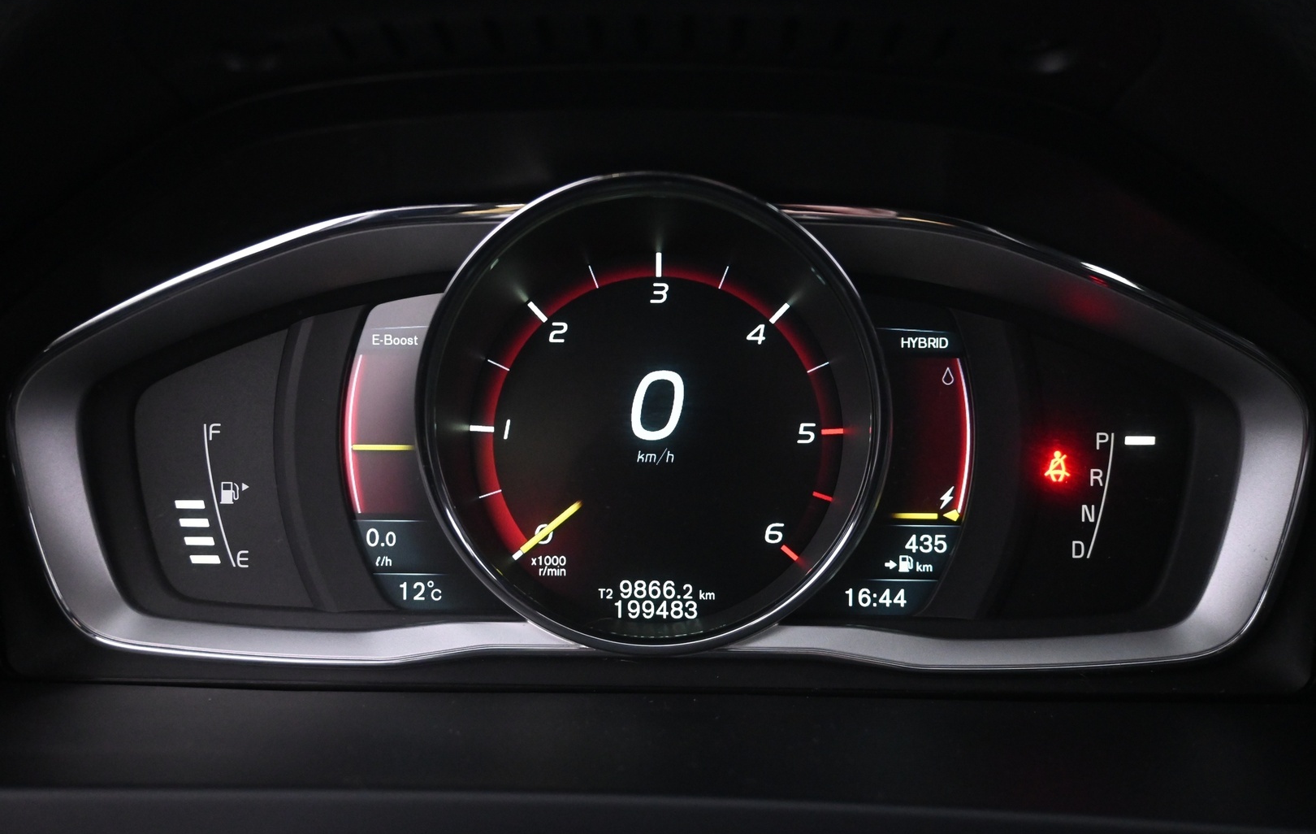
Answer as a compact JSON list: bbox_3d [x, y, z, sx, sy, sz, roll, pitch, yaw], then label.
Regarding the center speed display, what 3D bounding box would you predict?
[{"bbox_3d":[-0.001,0.001,0.287,0.121,0.123,0.030,0,-6,0],"label":"center speed display"}]

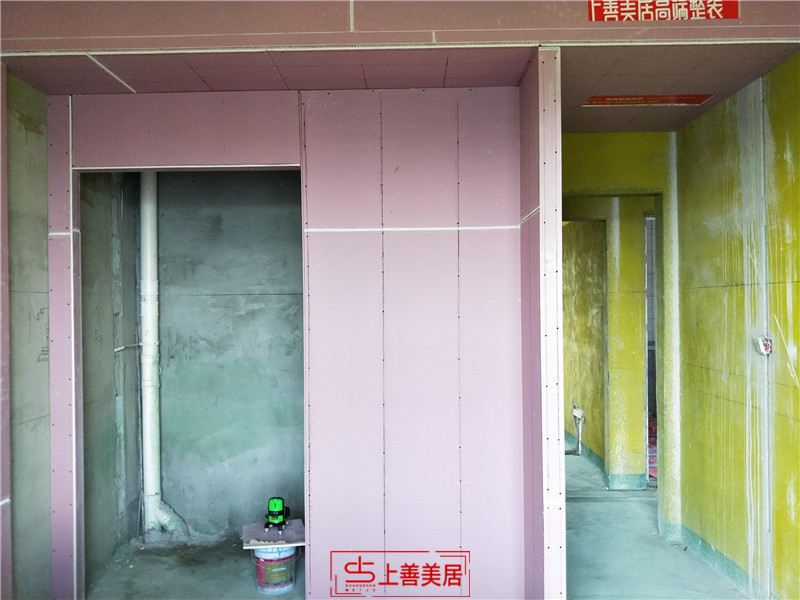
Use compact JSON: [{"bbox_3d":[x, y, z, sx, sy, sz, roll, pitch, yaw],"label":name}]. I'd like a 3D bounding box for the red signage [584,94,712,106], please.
[{"bbox_3d":[1.308,-1.046,3.059,0.639,0.015,0.176,-1,-1,1],"label":"red signage"}]

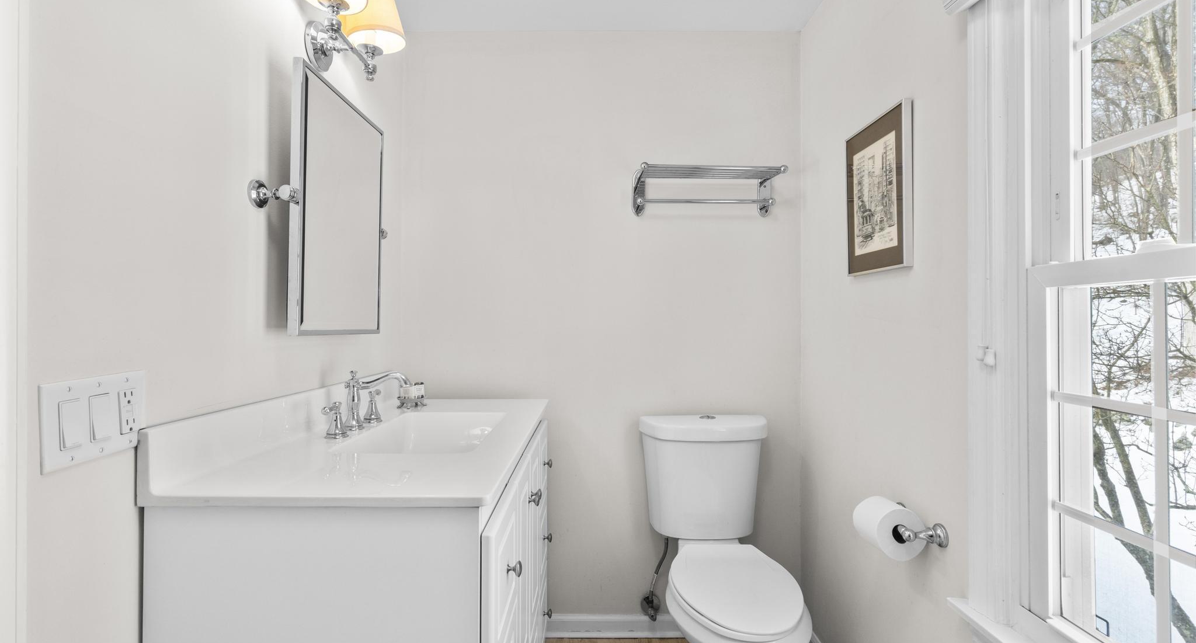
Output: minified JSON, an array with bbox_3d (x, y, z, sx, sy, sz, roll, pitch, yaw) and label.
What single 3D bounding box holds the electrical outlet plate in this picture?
[{"bbox_3d":[-0.737,0.142,0.786,0.009,0.119,0.166,0,2,0],"label":"electrical outlet plate"}]

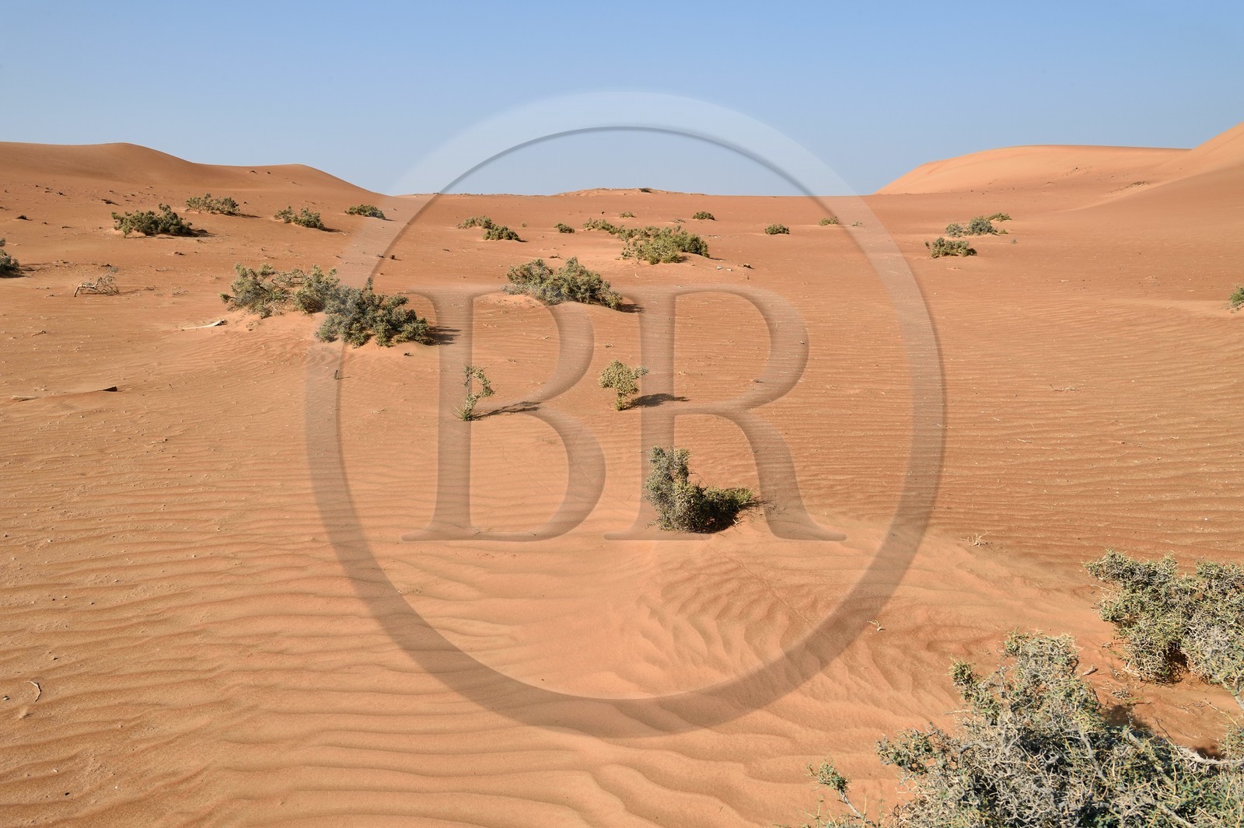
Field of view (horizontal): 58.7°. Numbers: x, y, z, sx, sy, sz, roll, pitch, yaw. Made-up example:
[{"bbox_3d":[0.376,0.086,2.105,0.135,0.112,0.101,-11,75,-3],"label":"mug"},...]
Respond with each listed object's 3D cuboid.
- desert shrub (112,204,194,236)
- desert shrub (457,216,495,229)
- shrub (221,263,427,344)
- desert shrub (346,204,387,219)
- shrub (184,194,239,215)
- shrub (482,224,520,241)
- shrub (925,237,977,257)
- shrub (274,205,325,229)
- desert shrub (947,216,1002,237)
[{"bbox_3d":[-13.989,-5.773,33.000,2.390,0.910,1.910,-5,12,-22],"label":"desert shrub"},{"bbox_3d":[-5.559,-7.274,42.000,1.360,0.530,1.090,-1,11,-7],"label":"desert shrub"},{"bbox_3d":[-3.292,-1.213,12.102,2.761,0.742,1.657,8,14,34],"label":"shrub"},{"bbox_3d":[-8.884,-7.023,38.363,1.428,0.540,1.143,4,12,20],"label":"desert shrub"},{"bbox_3d":[-15.960,-8.165,43.000,2.090,0.750,1.670,-4,12,-20],"label":"shrub"},{"bbox_3d":[-3.856,-5.820,35.500,1.210,0.530,0.970,-1,11,-6],"label":"shrub"},{"bbox_3d":[8.336,-4.222,28.000,1.240,0.470,0.990,3,12,16],"label":"shrub"},{"bbox_3d":[-11.079,-6.748,38.000,1.690,0.790,1.350,-3,12,-16],"label":"shrub"},{"bbox_3d":[11.637,-6.177,36.500,1.740,0.670,1.400,3,12,17],"label":"desert shrub"}]

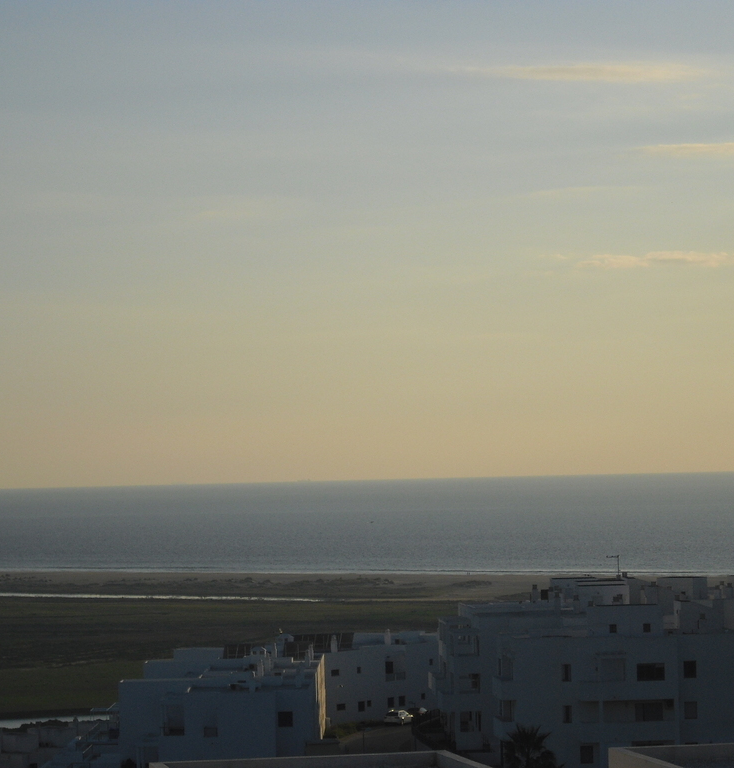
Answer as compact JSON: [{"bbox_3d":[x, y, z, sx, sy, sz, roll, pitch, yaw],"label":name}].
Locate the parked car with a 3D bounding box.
[{"bbox_3d":[3.297,33.542,337.000,1.760,1.460,4.200,-2,-2,24],"label":"parked car"}]

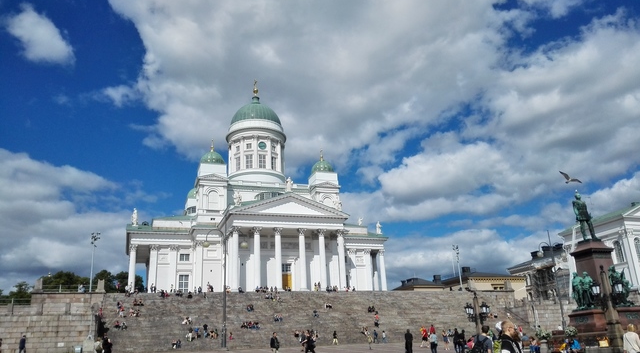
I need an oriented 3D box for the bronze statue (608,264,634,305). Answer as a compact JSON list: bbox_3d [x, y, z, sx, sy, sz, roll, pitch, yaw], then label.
[{"bbox_3d":[17.957,6.540,28.423,1.150,2.392,1.000,4,-19,-19],"label":"bronze statue"}]

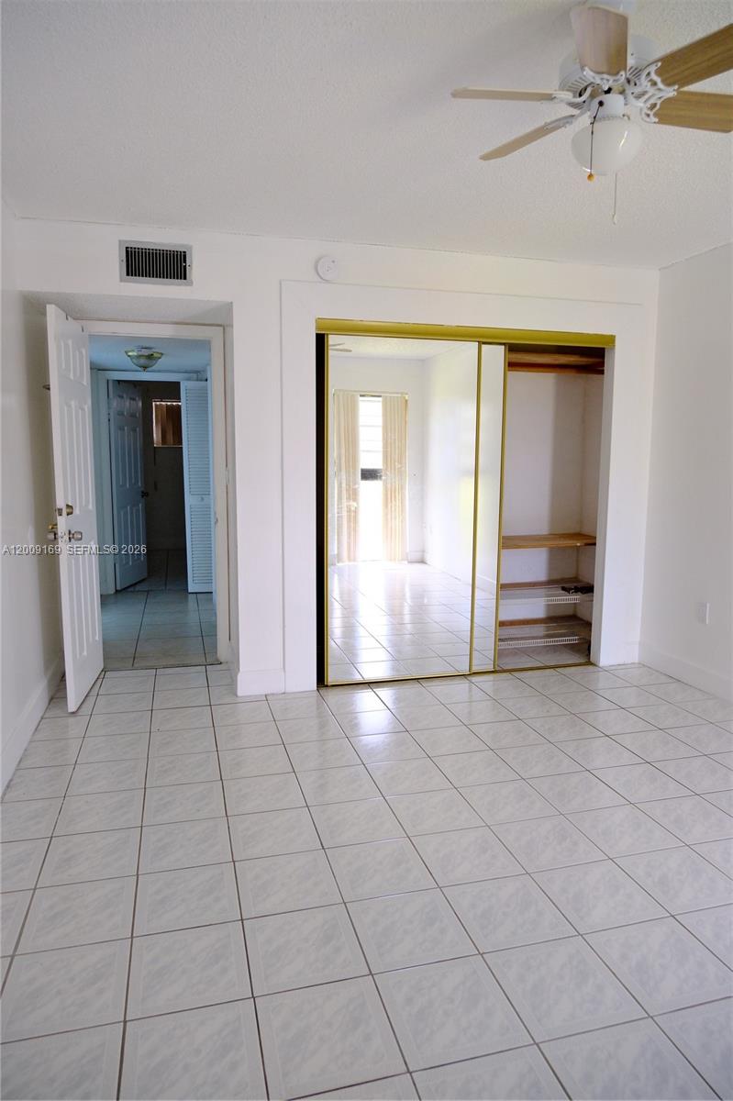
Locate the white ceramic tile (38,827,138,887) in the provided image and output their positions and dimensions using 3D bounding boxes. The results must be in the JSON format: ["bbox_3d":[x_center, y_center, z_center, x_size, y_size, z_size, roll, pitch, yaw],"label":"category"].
[{"bbox_3d":[-0.919,1.031,2.363,0.302,0.010,0.302,-2,8,-15],"label":"white ceramic tile"}]

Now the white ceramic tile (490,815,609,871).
[{"bbox_3d":[0.627,1.019,2.449,0.300,0.010,0.300,-2,8,-15],"label":"white ceramic tile"}]

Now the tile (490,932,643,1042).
[{"bbox_3d":[0.494,1.107,1.791,0.300,0.010,0.300,-2,8,-15],"label":"tile"}]

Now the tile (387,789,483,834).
[{"bbox_3d":[0.255,0.987,2.654,0.298,0.010,0.298,-2,8,-15],"label":"tile"}]

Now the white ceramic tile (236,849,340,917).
[{"bbox_3d":[-0.249,1.046,2.213,0.300,0.010,0.300,-2,8,-15],"label":"white ceramic tile"}]

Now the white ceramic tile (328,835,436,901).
[{"bbox_3d":[0.042,1.038,2.295,0.300,0.010,0.300,-2,8,-15],"label":"white ceramic tile"}]

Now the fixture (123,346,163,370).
[{"bbox_3d":[-1.669,-1.431,5.292,0.277,0.170,0.277,-2,8,-15],"label":"fixture"}]

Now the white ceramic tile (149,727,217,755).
[{"bbox_3d":[-0.857,0.895,3.285,0.298,0.010,0.298,-2,8,-15],"label":"white ceramic tile"}]

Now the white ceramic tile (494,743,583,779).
[{"bbox_3d":[0.765,0.938,3.130,0.302,0.010,0.302,-2,8,-15],"label":"white ceramic tile"}]

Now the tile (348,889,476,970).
[{"bbox_3d":[0.121,1.075,1.998,0.298,0.010,0.298,-2,8,-15],"label":"tile"}]

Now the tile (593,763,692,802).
[{"bbox_3d":[1.133,0.962,2.896,0.300,0.010,0.300,-2,8,-15],"label":"tile"}]

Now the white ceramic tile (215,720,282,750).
[{"bbox_3d":[-0.566,0.888,3.371,0.300,0.010,0.300,-2,8,-15],"label":"white ceramic tile"}]

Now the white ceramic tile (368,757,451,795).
[{"bbox_3d":[0.176,0.952,2.958,0.300,0.010,0.300,-2,8,-15],"label":"white ceramic tile"}]

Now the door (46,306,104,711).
[{"bbox_3d":[-1.594,-0.223,3.891,0.037,2.042,0.760,-1,8,-10],"label":"door"}]

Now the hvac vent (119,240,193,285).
[{"bbox_3d":[-1.044,-1.429,3.500,0.351,0.200,0.020,-2,8,-15],"label":"hvac vent"}]

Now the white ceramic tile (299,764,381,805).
[{"bbox_3d":[-0.117,0.965,2.893,0.302,0.010,0.302,-2,8,-15],"label":"white ceramic tile"}]

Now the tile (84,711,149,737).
[{"bbox_3d":[-1.229,0.867,3.503,0.300,0.010,0.300,-2,8,-15],"label":"tile"}]

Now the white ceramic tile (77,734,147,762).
[{"bbox_3d":[-1.159,0.913,3.241,0.302,0.010,0.302,-2,8,-15],"label":"white ceramic tile"}]

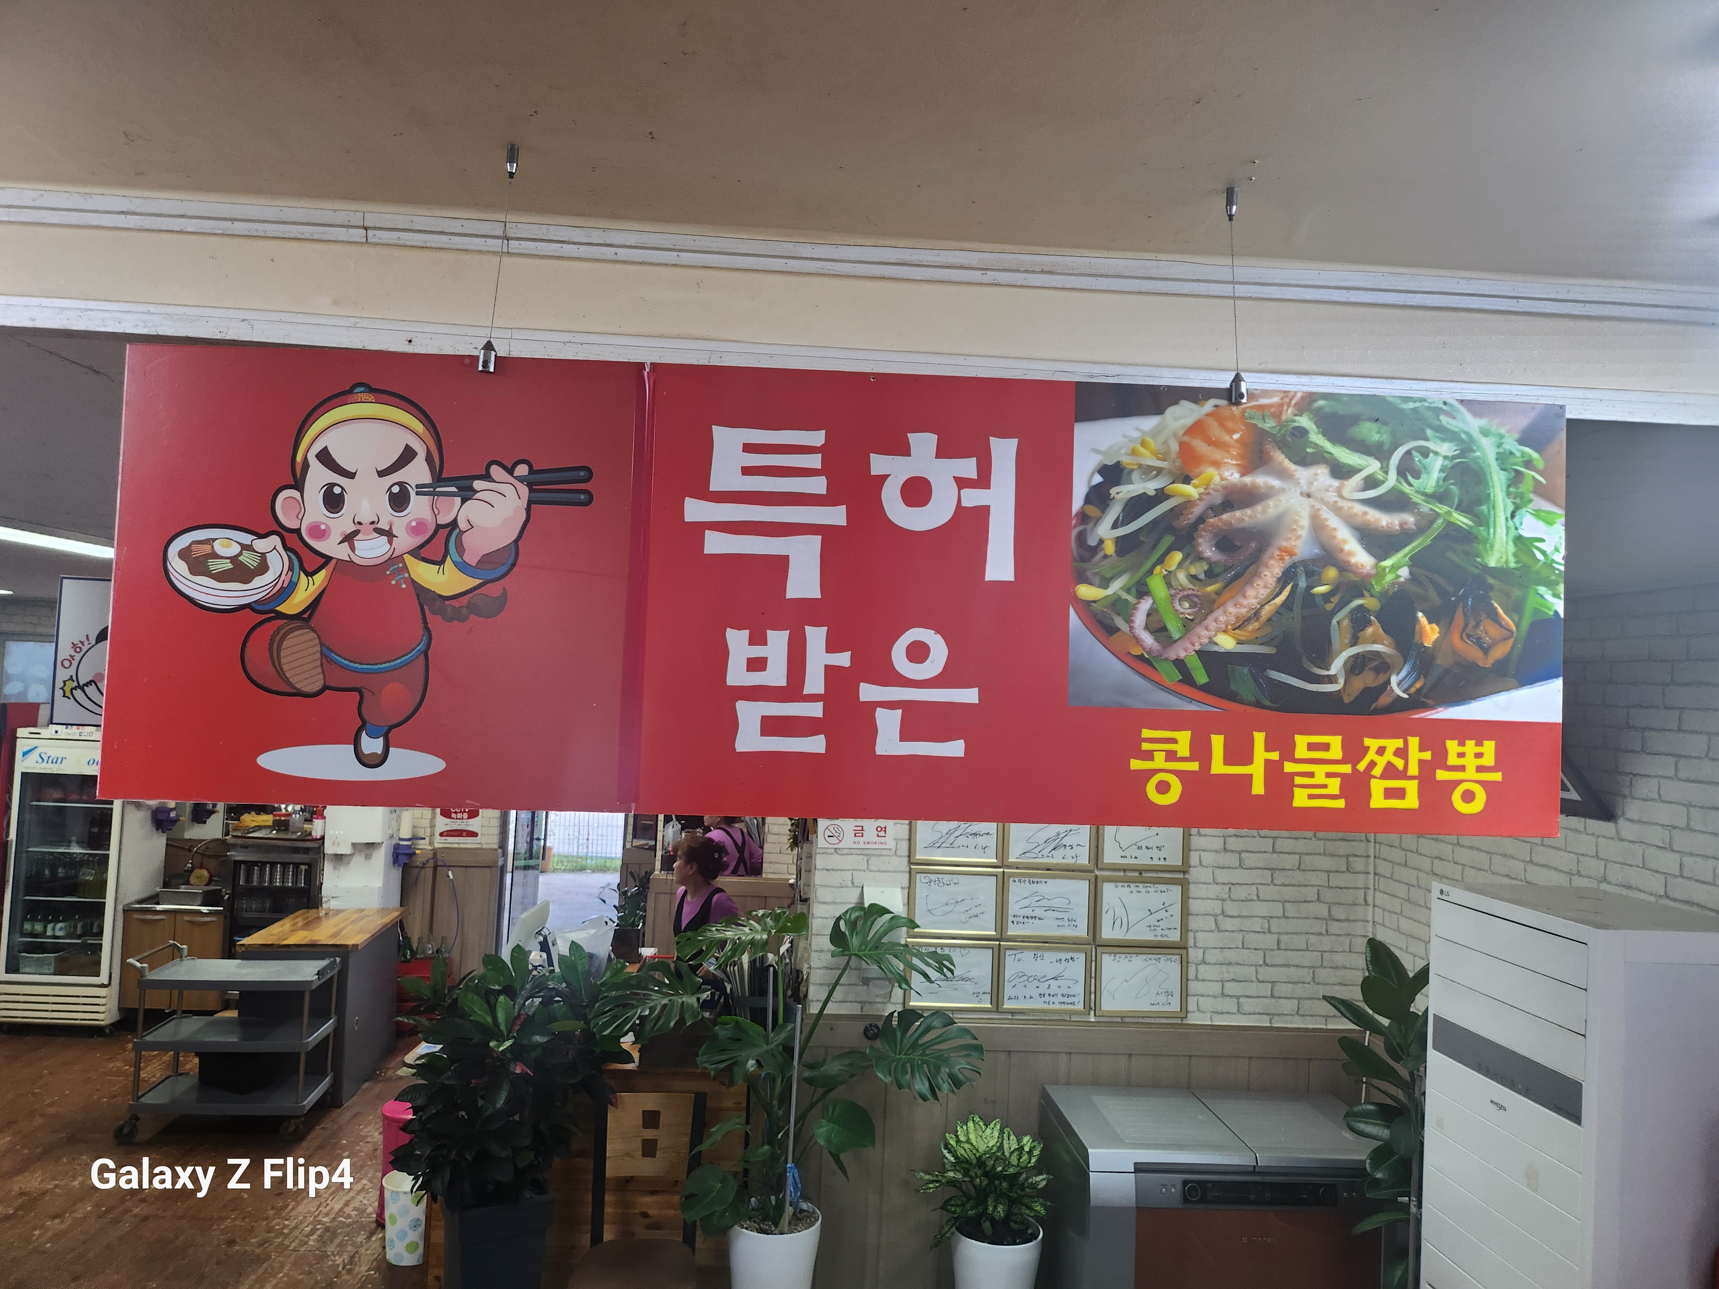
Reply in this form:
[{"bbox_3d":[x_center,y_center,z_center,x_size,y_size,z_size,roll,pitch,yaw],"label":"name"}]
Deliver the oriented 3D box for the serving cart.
[{"bbox_3d":[-3.088,1.948,5.862,0.875,0.875,0.450,3,-2,-7],"label":"serving cart"}]

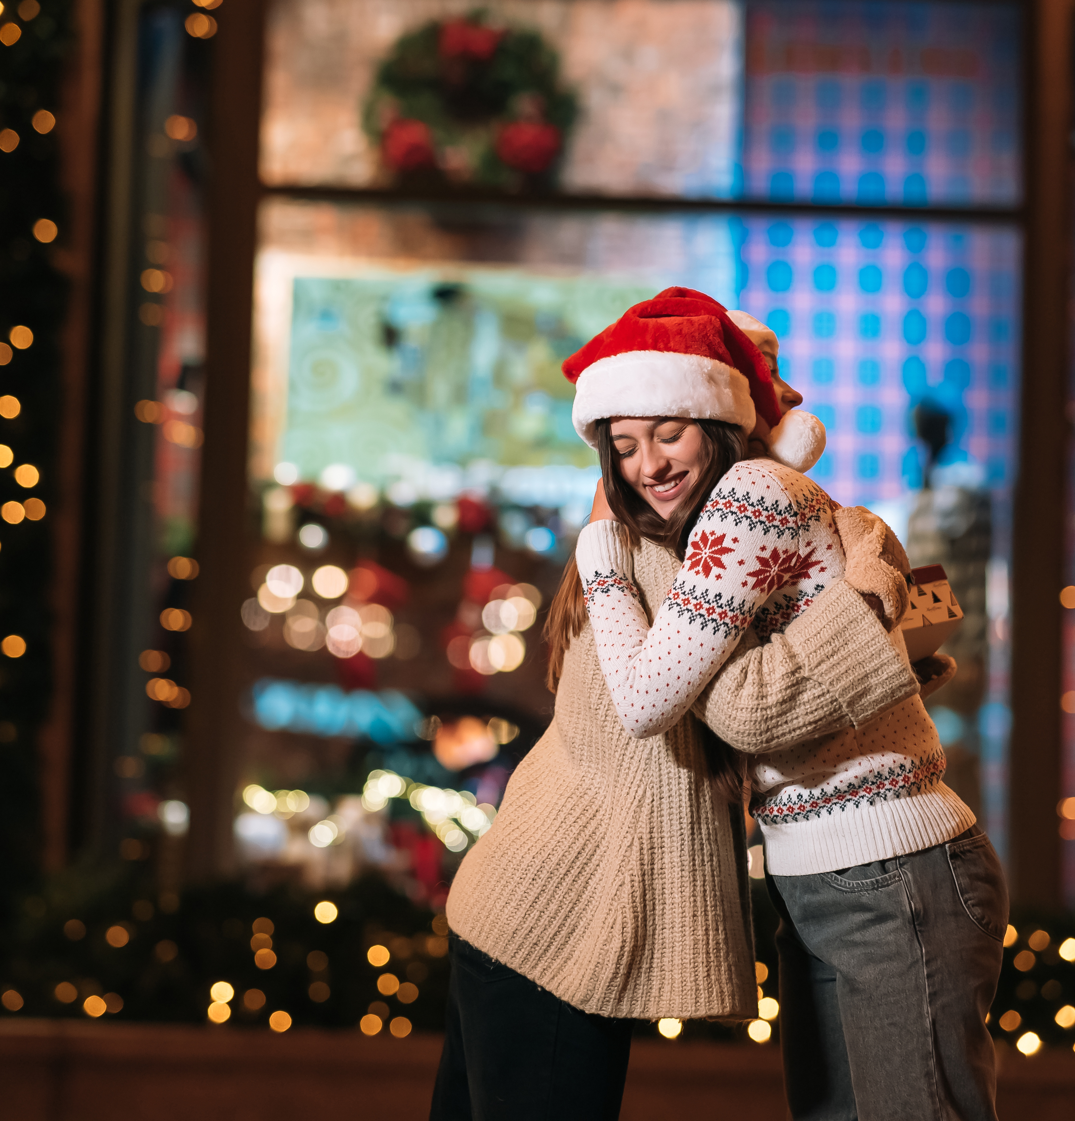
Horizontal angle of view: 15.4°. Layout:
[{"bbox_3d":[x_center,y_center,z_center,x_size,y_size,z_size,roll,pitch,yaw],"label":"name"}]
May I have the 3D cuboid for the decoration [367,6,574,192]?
[{"bbox_3d":[-0.235,-1.570,13.800,0.710,0.700,0.180,2,-6,-4],"label":"decoration"}]

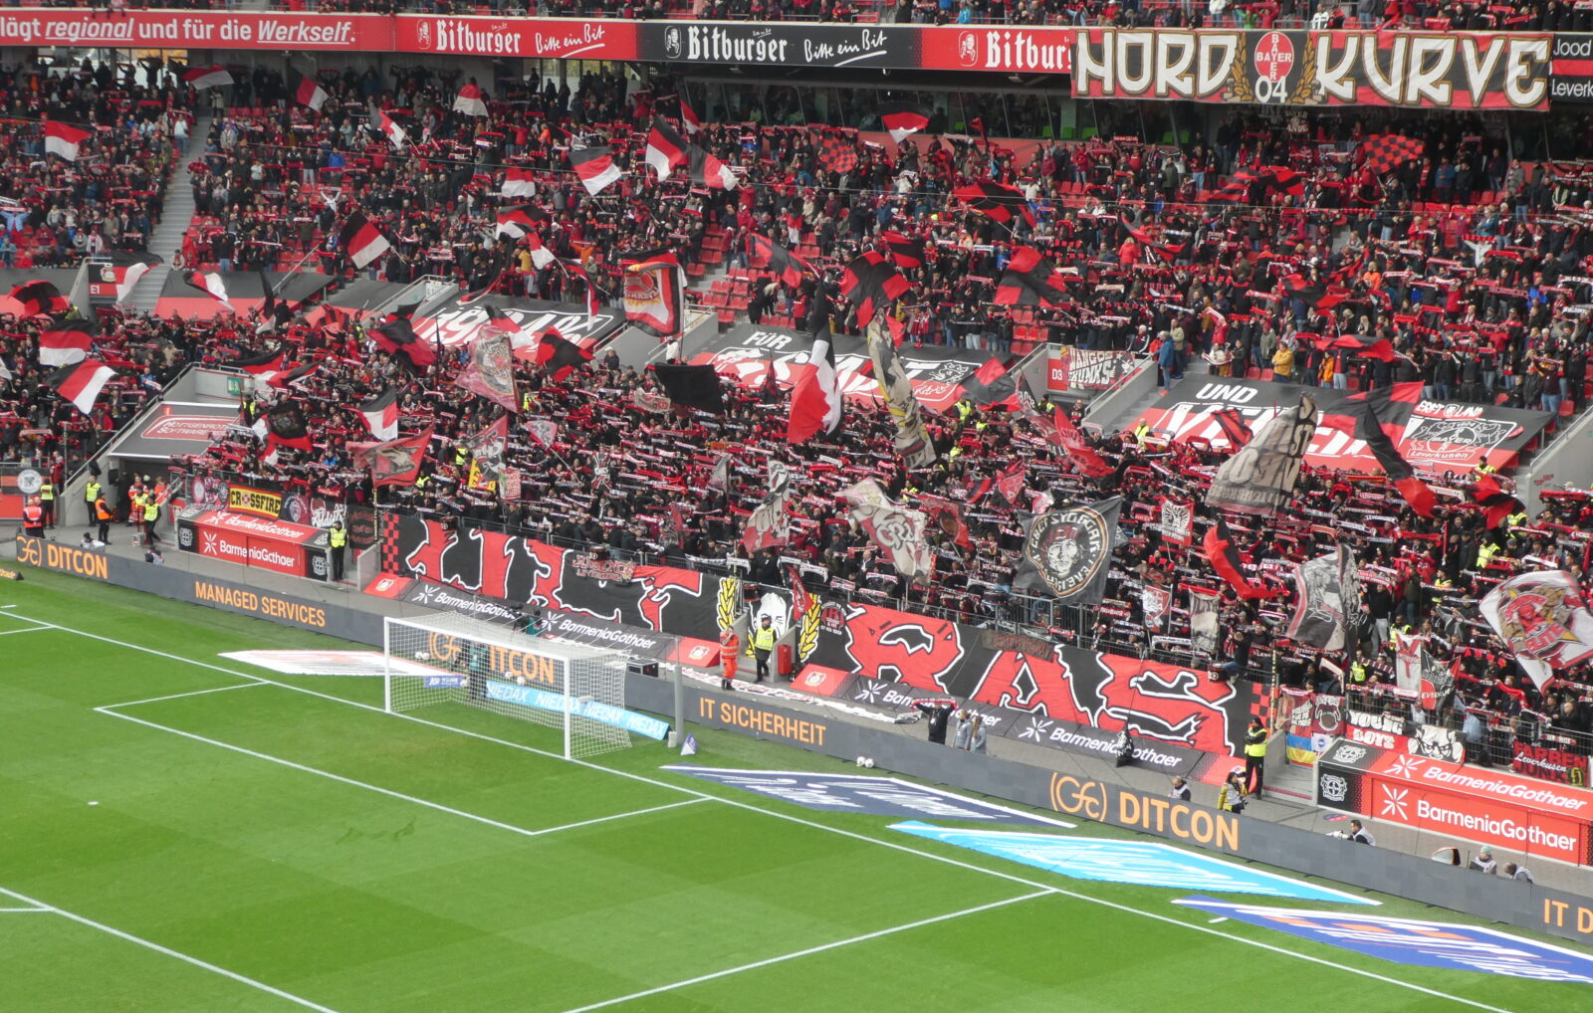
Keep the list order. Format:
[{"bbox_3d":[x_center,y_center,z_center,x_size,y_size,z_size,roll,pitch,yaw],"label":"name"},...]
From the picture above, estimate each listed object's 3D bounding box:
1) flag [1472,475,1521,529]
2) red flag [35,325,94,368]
[{"bbox_3d":[17.331,-0.108,79.748,1.294,1.386,0.500,4,9,22],"label":"flag"},{"bbox_3d":[-28.377,-6.314,125.236,2.226,1.790,0.450,1,8,4],"label":"red flag"}]

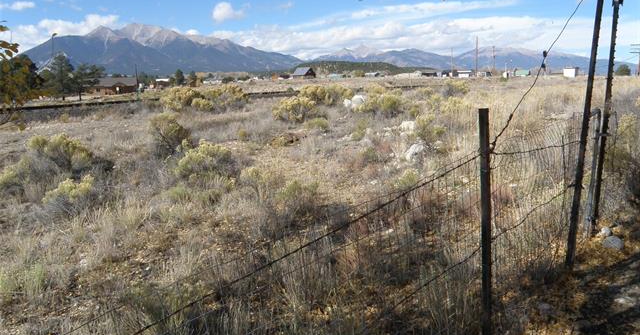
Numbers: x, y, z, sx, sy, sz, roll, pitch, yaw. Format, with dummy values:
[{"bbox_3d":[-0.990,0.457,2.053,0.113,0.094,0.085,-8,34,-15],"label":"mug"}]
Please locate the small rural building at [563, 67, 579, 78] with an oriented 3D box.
[{"bbox_3d":[56.935,-21.592,109.166,3.000,2.800,3.500,-9,14,-40],"label":"small rural building"}]

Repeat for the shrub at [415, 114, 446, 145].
[{"bbox_3d":[2.526,-0.863,10.906,0.731,0.678,0.621,0,11,0],"label":"shrub"}]

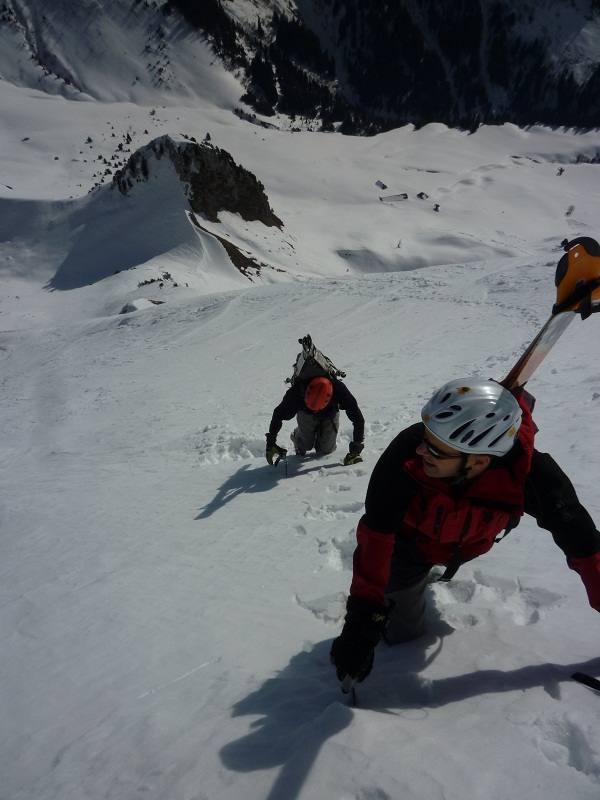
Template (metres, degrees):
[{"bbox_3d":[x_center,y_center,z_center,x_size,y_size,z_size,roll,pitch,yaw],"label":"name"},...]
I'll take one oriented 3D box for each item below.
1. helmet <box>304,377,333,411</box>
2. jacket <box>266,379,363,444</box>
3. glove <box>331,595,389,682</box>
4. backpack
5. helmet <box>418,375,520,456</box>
[{"bbox_3d":[0.143,-0.054,5.200,0.210,0.170,0.275,12,78,3],"label":"helmet"},{"bbox_3d":[0.132,0.052,5.360,0.720,0.600,0.450,0,50,0],"label":"jacket"},{"bbox_3d":[0.164,0.658,1.850,0.135,0.260,0.125,14,9,1],"label":"glove"},{"bbox_3d":[0.127,-0.250,5.500,0.420,0.580,0.320,0,50,0],"label":"backpack"},{"bbox_3d":[0.479,0.037,1.850,0.285,0.180,0.225,7,28,-20],"label":"helmet"}]

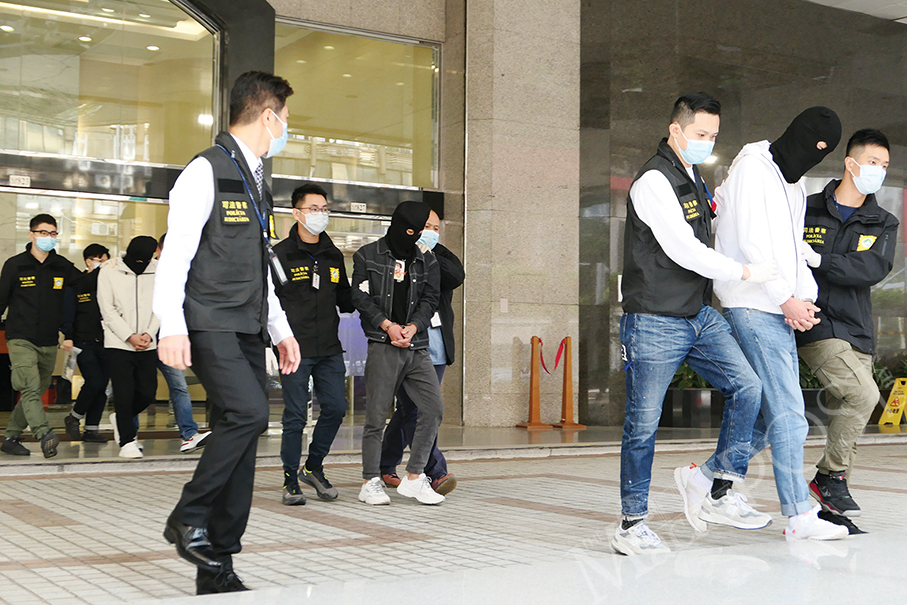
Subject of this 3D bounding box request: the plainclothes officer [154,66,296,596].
[{"bbox_3d":[-0.747,0.104,4.330,0.440,1.742,0.500,-1,-3,35],"label":"plainclothes officer"}]

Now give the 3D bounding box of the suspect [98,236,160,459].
[{"bbox_3d":[-2.312,0.321,9.350,0.500,1.584,0.430,1,-3,-20],"label":"suspect"}]

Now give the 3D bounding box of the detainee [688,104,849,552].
[{"bbox_3d":[1.274,0.090,5.350,0.650,1.780,0.500,-1,-3,28],"label":"detainee"}]

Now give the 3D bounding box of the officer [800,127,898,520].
[{"bbox_3d":[1.695,0.129,5.650,0.520,1.759,0.480,3,-4,-42],"label":"officer"}]

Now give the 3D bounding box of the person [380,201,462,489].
[{"bbox_3d":[-0.183,0.281,7.720,0.560,1.667,0.500,2,-3,-32],"label":"person"}]

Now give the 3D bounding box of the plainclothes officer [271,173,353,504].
[{"bbox_3d":[-0.766,0.223,7.120,0.500,1.750,0.430,2,-3,-25],"label":"plainclothes officer"}]

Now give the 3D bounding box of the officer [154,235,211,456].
[{"bbox_3d":[-2.052,0.308,9.850,0.500,1.669,0.500,3,-3,-40],"label":"officer"}]

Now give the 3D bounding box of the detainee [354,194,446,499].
[{"bbox_3d":[-0.293,0.276,7.100,0.520,1.658,0.470,2,-3,-28],"label":"detainee"}]

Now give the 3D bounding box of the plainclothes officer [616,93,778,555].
[{"bbox_3d":[0.936,0.083,5.070,0.600,1.792,0.550,-1,-3,30],"label":"plainclothes officer"}]

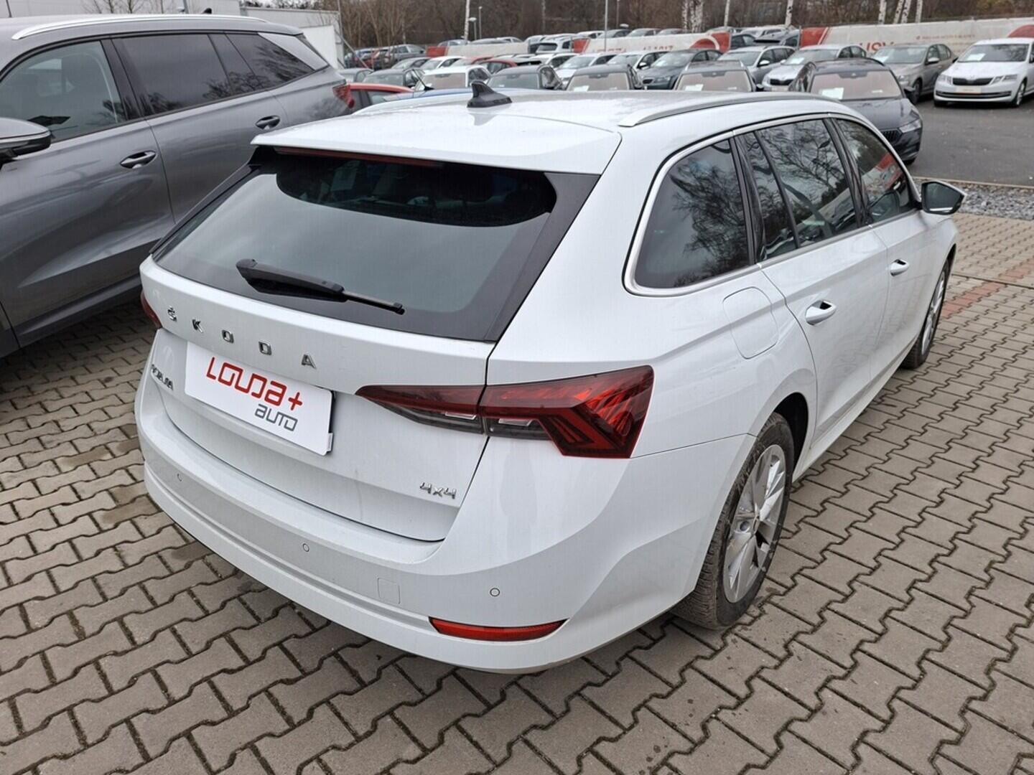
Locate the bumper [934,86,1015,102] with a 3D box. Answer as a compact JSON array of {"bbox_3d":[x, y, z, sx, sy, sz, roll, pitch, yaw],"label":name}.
[{"bbox_3d":[11.308,-7.314,17.058,0.500,0.420,1.780,-24,32,-38],"label":"bumper"}]

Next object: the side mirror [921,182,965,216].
[{"bbox_3d":[1.824,-0.810,2.951,0.210,0.150,0.130,17,28,34],"label":"side mirror"}]

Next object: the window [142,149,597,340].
[{"bbox_3d":[-0.431,-0.366,1.557,1.220,0.100,0.442,17,66,34],"label":"window"}]

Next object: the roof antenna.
[{"bbox_3d":[-0.072,-0.801,1.880,0.068,0.065,0.170,17,28,34],"label":"roof antenna"}]

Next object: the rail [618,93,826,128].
[{"bbox_3d":[0.719,-0.824,1.991,0.065,0.080,1.750,17,28,34],"label":"rail"}]

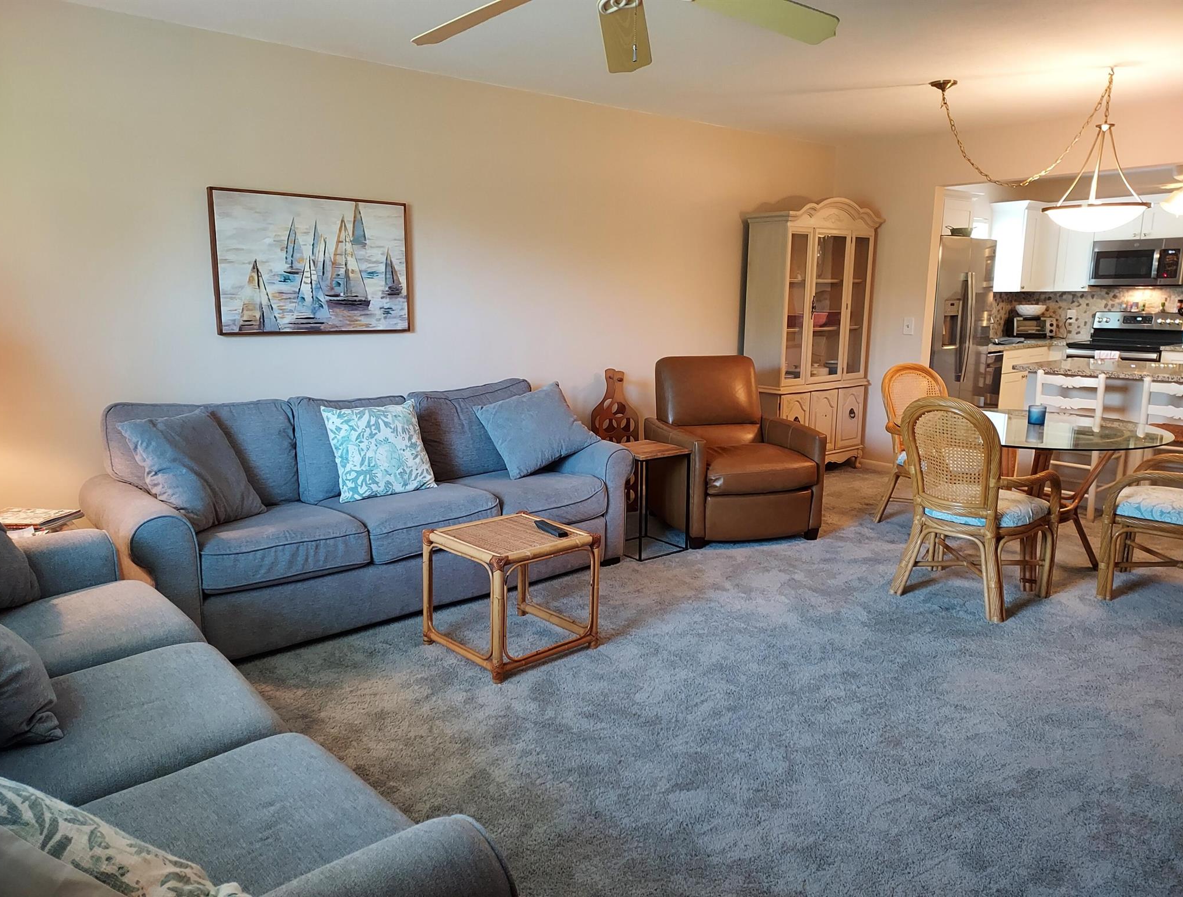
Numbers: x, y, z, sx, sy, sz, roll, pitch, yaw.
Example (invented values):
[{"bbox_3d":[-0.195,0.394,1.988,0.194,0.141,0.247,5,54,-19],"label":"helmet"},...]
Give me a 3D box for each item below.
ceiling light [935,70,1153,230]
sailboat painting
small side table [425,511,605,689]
[{"bbox_3d":[2.397,-1.575,4.444,1.154,0.812,0.560,4,11,21],"label":"ceiling light"},{"bbox_3d":[-1.344,-0.897,4.073,0.968,0.662,0.039,-8,14,-38],"label":"sailboat painting"},{"bbox_3d":[-0.305,0.528,3.114,0.475,0.445,0.460,-9,13,-42],"label":"small side table"}]

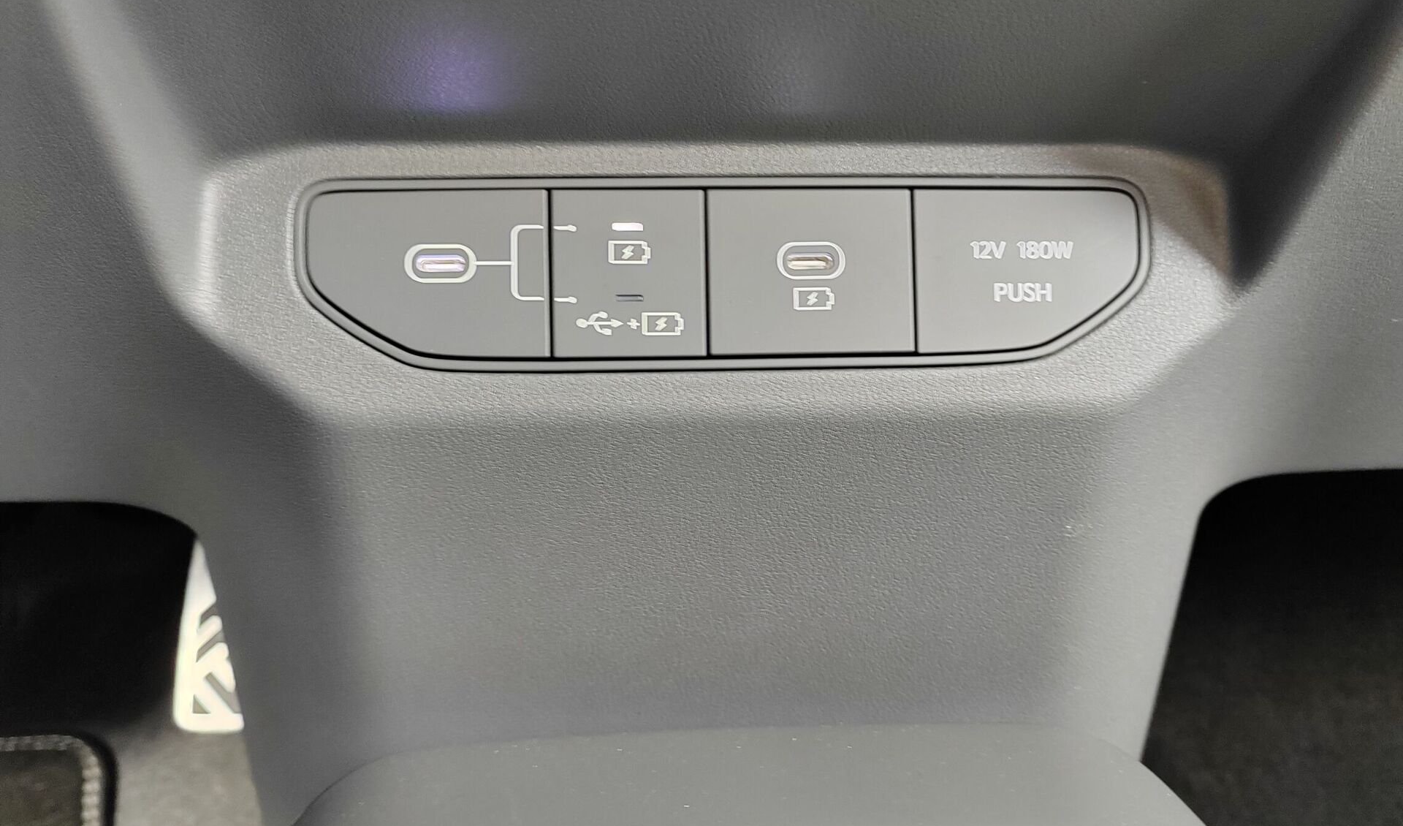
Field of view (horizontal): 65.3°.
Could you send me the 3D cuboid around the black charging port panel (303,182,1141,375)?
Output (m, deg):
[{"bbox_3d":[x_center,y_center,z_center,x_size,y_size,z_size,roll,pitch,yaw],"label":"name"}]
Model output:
[{"bbox_3d":[0.006,-0.027,0.212,0.162,0.037,0.012,-1,-2,-4],"label":"black charging port panel"}]

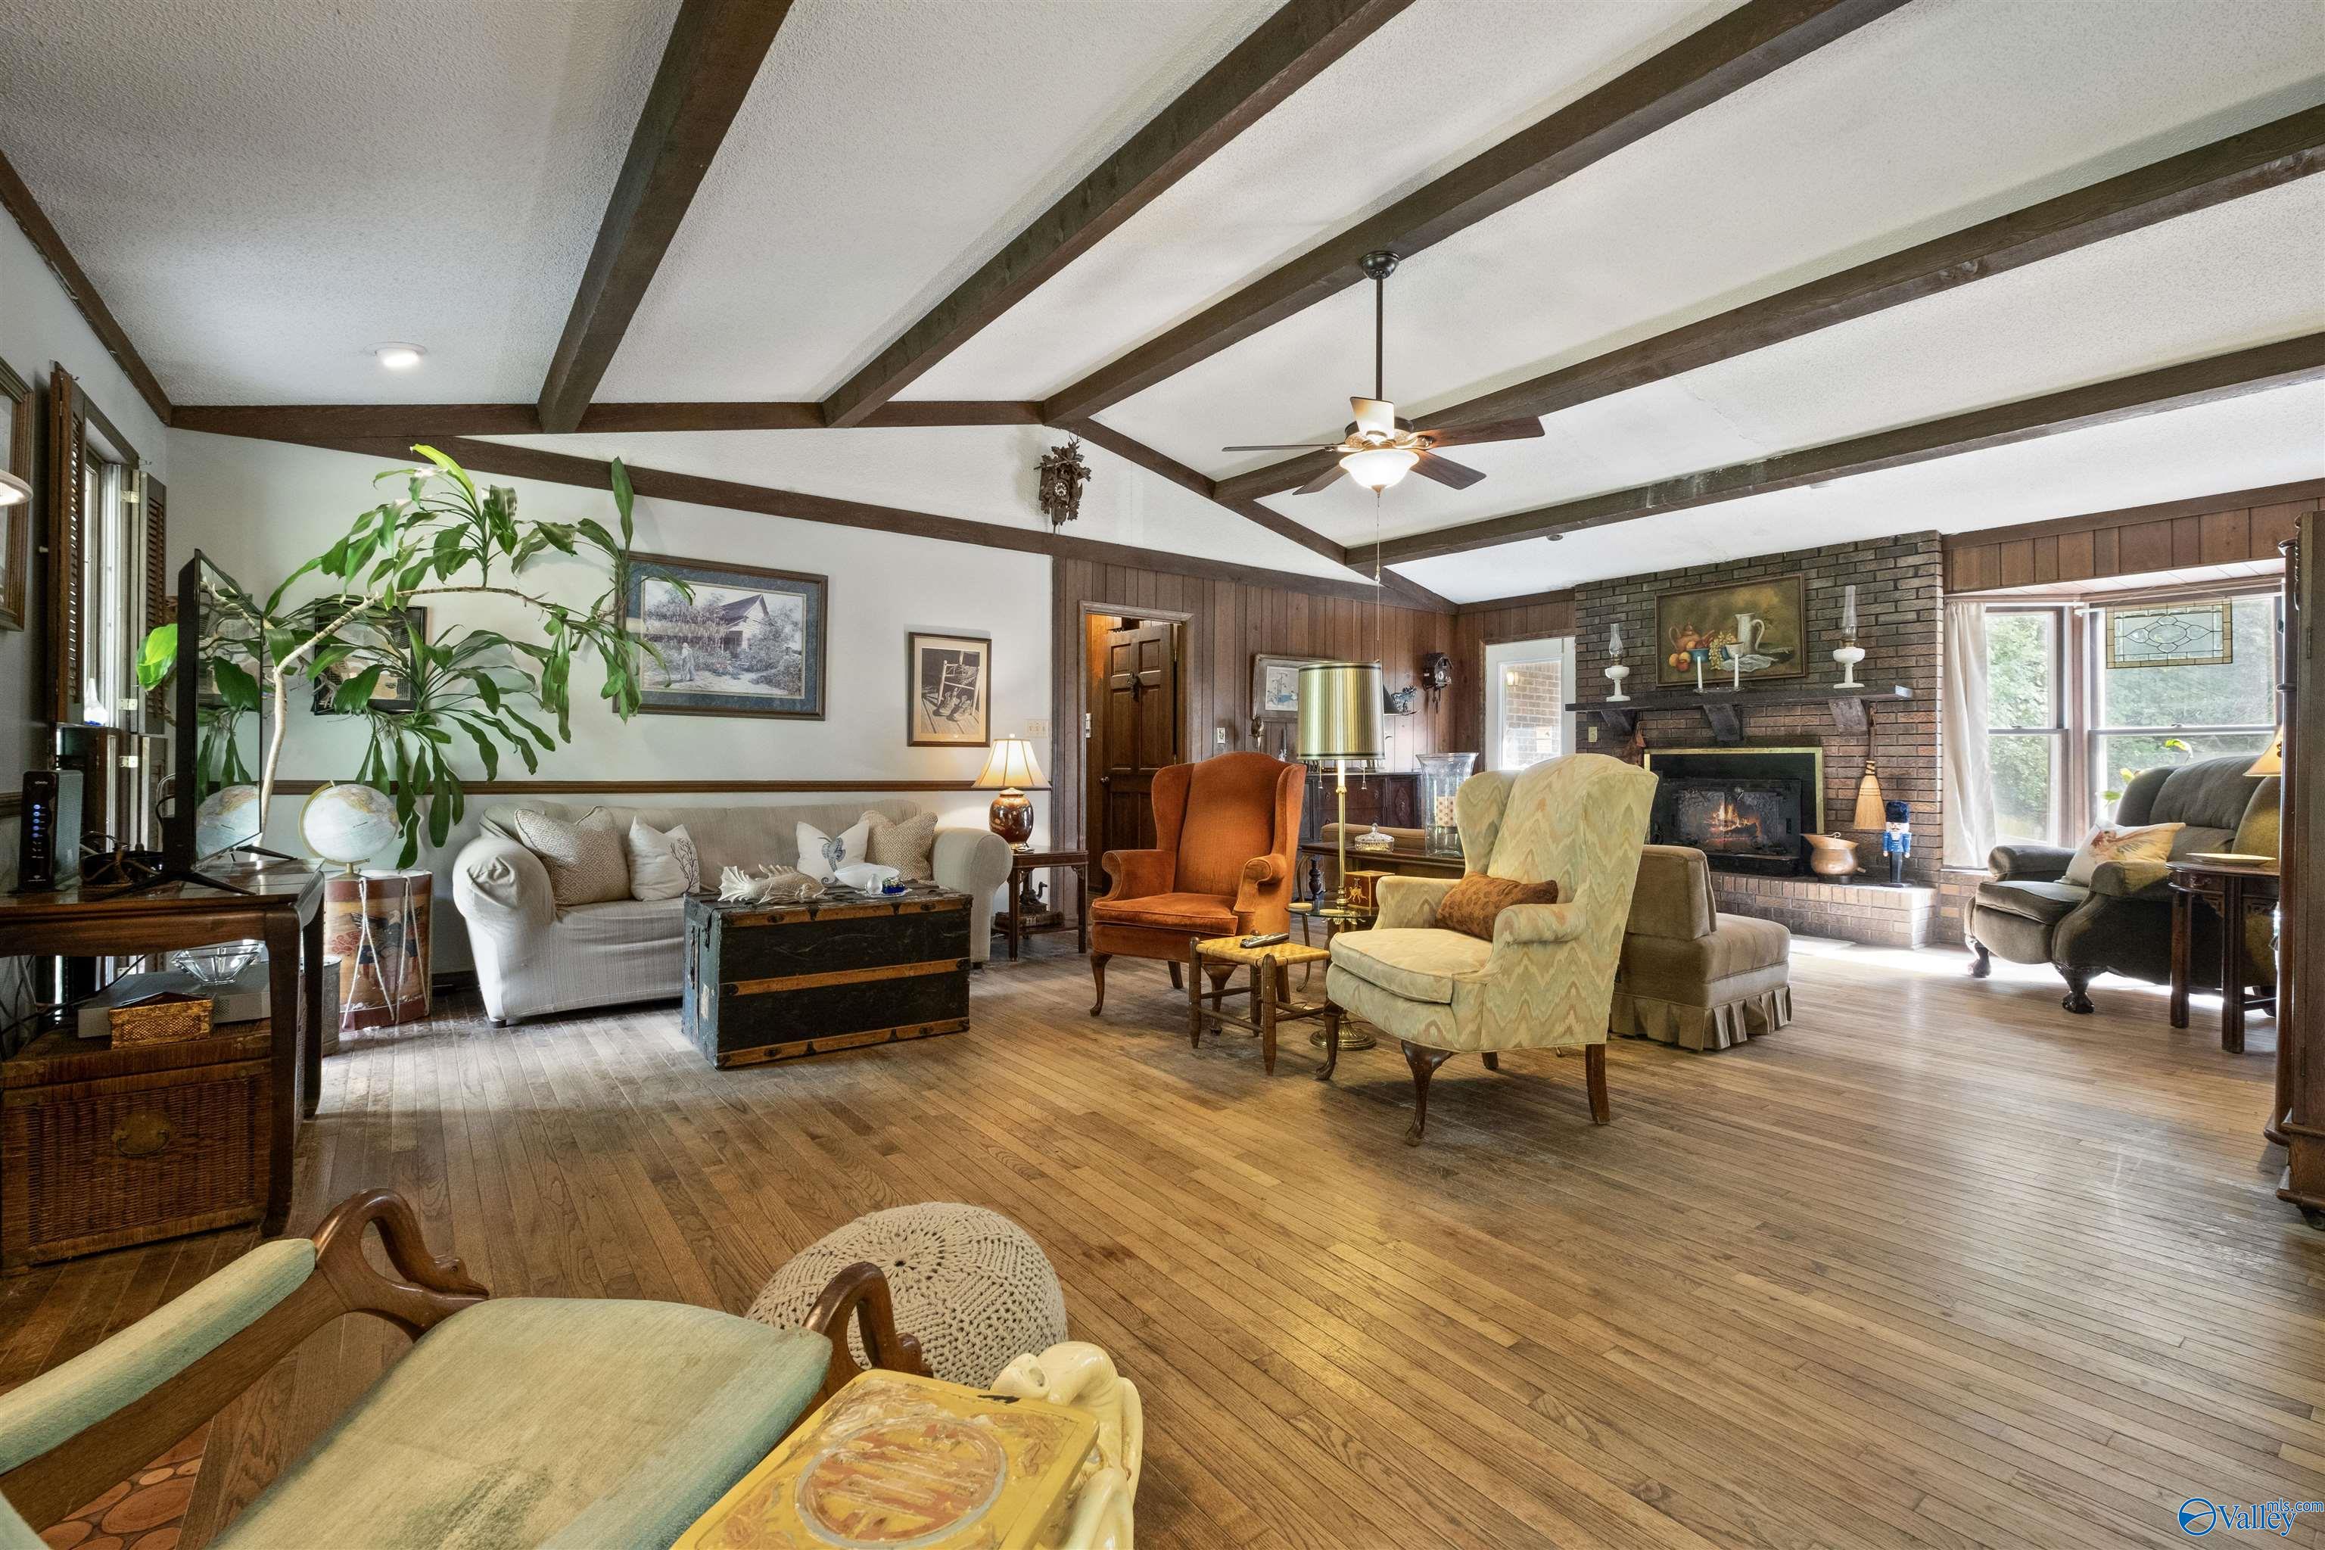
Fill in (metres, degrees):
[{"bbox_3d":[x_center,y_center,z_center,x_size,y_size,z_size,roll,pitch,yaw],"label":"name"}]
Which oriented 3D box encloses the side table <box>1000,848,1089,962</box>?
[{"bbox_3d":[-0.785,0.711,5.527,0.470,0.565,0.600,0,0,-38],"label":"side table"}]

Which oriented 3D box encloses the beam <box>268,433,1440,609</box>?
[{"bbox_3d":[-0.507,-1.473,6.239,7.850,0.135,0.050,-1,1,-38],"label":"beam"}]

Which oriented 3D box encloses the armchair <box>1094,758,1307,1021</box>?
[{"bbox_3d":[0.181,0.449,4.204,0.770,1.115,0.820,1,0,31],"label":"armchair"}]

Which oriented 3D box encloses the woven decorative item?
[{"bbox_3d":[-0.385,0.857,1.485,0.480,0.320,0.480,0,0,-38],"label":"woven decorative item"}]

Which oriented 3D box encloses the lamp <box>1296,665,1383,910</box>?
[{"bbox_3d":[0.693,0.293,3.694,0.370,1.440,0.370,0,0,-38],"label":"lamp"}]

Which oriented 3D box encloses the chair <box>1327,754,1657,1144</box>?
[{"bbox_3d":[1.000,0.466,3.046,0.840,1.080,0.790,0,0,-16],"label":"chair"}]

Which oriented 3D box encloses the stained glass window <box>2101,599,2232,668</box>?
[{"bbox_3d":[5.818,-0.807,5.607,0.025,0.370,0.513,0,0,-38],"label":"stained glass window"}]

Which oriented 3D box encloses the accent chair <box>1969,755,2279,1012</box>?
[{"bbox_3d":[4.564,0.481,4.602,0.930,1.130,0.890,1,0,8],"label":"accent chair"}]

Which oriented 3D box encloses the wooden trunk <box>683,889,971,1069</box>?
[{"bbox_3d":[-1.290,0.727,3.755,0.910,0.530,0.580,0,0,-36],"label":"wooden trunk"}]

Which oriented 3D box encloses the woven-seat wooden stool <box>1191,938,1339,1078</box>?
[{"bbox_3d":[0.362,0.801,3.498,0.345,0.400,0.430,0,0,-38],"label":"woven-seat wooden stool"}]

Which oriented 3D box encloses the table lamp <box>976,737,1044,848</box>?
[{"bbox_3d":[-0.868,0.096,5.520,0.385,0.635,0.385,0,0,0],"label":"table lamp"}]

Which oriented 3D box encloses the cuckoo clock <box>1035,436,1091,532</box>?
[{"bbox_3d":[-0.619,-1.802,6.005,0.310,0.540,0.190,0,0,-36],"label":"cuckoo clock"}]

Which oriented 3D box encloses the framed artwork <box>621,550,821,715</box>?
[{"bbox_3d":[-2.208,-0.685,4.945,0.995,0.780,0.035,0,0,-38],"label":"framed artwork"}]

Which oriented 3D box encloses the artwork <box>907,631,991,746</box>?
[{"bbox_3d":[-1.238,-0.492,5.658,0.520,0.650,0.030,0,0,-36],"label":"artwork"}]

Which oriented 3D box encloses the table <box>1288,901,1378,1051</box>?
[{"bbox_3d":[0.681,0.752,3.648,0.410,0.500,0.410,0,0,0],"label":"table"}]

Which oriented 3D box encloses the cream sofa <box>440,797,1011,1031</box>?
[{"bbox_3d":[-1.989,0.561,4.740,2.350,0.850,0.880,0,0,-35],"label":"cream sofa"}]

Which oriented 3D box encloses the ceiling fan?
[{"bbox_3d":[0.911,-1.671,4.065,1.300,1.010,1.300,0,0,-38],"label":"ceiling fan"}]

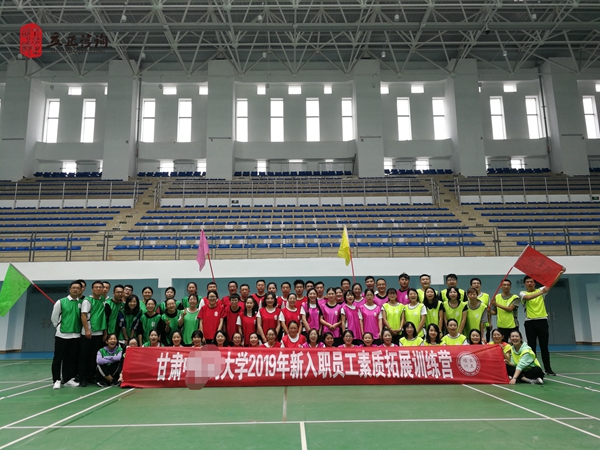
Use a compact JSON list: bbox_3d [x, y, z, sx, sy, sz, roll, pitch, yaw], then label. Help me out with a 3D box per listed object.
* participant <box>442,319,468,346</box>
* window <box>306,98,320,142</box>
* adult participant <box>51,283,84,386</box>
[{"bbox_3d":[2.578,2.081,7.786,0.480,1.008,0.600,-2,-11,8],"label":"participant"},{"bbox_3d":[0.859,-6.680,29.799,0.845,2.990,0.150,0,-11,-1],"label":"window"},{"bbox_3d":[-3.814,1.780,7.684,0.500,1.700,0.340,7,-14,-33],"label":"adult participant"}]

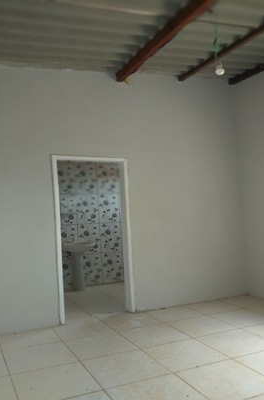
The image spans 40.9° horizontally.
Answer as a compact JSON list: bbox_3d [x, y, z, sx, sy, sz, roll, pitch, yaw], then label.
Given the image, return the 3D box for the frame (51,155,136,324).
[{"bbox_3d":[-0.476,0.467,4.434,0.984,1.994,0.150,-1,-3,-24],"label":"frame"}]

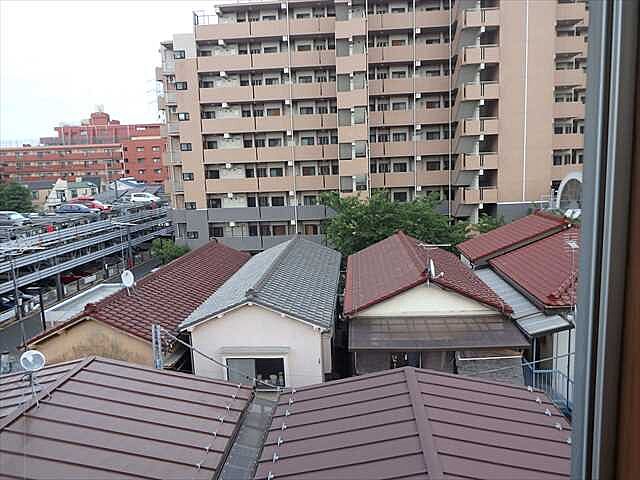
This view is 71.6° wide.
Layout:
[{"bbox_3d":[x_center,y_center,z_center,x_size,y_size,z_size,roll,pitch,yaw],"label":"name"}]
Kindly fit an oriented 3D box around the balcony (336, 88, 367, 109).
[{"bbox_3d":[2.838,-12.205,38.749,2.540,1.500,1.300,-1,8,5],"label":"balcony"}]

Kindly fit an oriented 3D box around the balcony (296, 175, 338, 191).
[{"bbox_3d":[-0.201,-5.504,43.078,3.927,1.350,1.300,-1,7,4],"label":"balcony"}]

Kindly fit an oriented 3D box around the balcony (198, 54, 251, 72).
[{"bbox_3d":[-8.742,-16.379,41.519,4.920,1.380,1.300,-2,8,4],"label":"balcony"}]

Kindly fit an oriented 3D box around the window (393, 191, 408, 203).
[{"bbox_3d":[7.850,-4.153,43.110,1.380,1.030,0.120,-2,8,4],"label":"window"}]

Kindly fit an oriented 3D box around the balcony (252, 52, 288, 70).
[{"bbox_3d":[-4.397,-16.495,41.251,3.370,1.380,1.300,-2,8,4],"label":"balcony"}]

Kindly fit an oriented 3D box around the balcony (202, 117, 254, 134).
[{"bbox_3d":[-8.687,-10.943,42.939,4.928,1.350,1.300,-1,7,4],"label":"balcony"}]

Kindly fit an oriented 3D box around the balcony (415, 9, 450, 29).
[{"bbox_3d":[10.176,-19.924,40.630,3.108,1.350,1.300,-1,7,4],"label":"balcony"}]

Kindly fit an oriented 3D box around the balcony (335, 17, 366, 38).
[{"bbox_3d":[2.642,-17.886,37.929,2.580,1.550,1.300,-1,8,5],"label":"balcony"}]

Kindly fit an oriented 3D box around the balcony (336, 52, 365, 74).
[{"bbox_3d":[2.692,-14.909,38.011,2.434,1.439,1.300,-1,7,4],"label":"balcony"}]

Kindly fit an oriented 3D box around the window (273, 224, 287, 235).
[{"bbox_3d":[-4.014,-0.999,44.222,1.400,1.050,0.120,-2,8,4],"label":"window"}]

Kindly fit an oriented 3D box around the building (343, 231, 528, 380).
[{"bbox_3d":[3.683,2.413,17.712,5.250,4.250,10.700,-1,8,5],"label":"building"}]

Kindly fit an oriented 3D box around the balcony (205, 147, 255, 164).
[{"bbox_3d":[-8.564,-8.117,43.282,4.968,1.350,1.300,-1,7,4],"label":"balcony"}]

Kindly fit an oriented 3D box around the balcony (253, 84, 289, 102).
[{"bbox_3d":[-4.525,-13.859,42.322,3.480,1.350,1.300,-1,8,5],"label":"balcony"}]

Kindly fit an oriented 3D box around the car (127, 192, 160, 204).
[{"bbox_3d":[-25.593,-6.080,65.000,4.300,1.520,1.700,-1,7,8],"label":"car"}]

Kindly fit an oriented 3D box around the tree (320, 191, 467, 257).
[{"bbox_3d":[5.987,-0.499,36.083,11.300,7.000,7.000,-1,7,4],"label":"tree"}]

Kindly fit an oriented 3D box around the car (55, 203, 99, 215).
[{"bbox_3d":[-29.026,-3.727,53.000,4.500,1.450,1.720,-1,7,8],"label":"car"}]

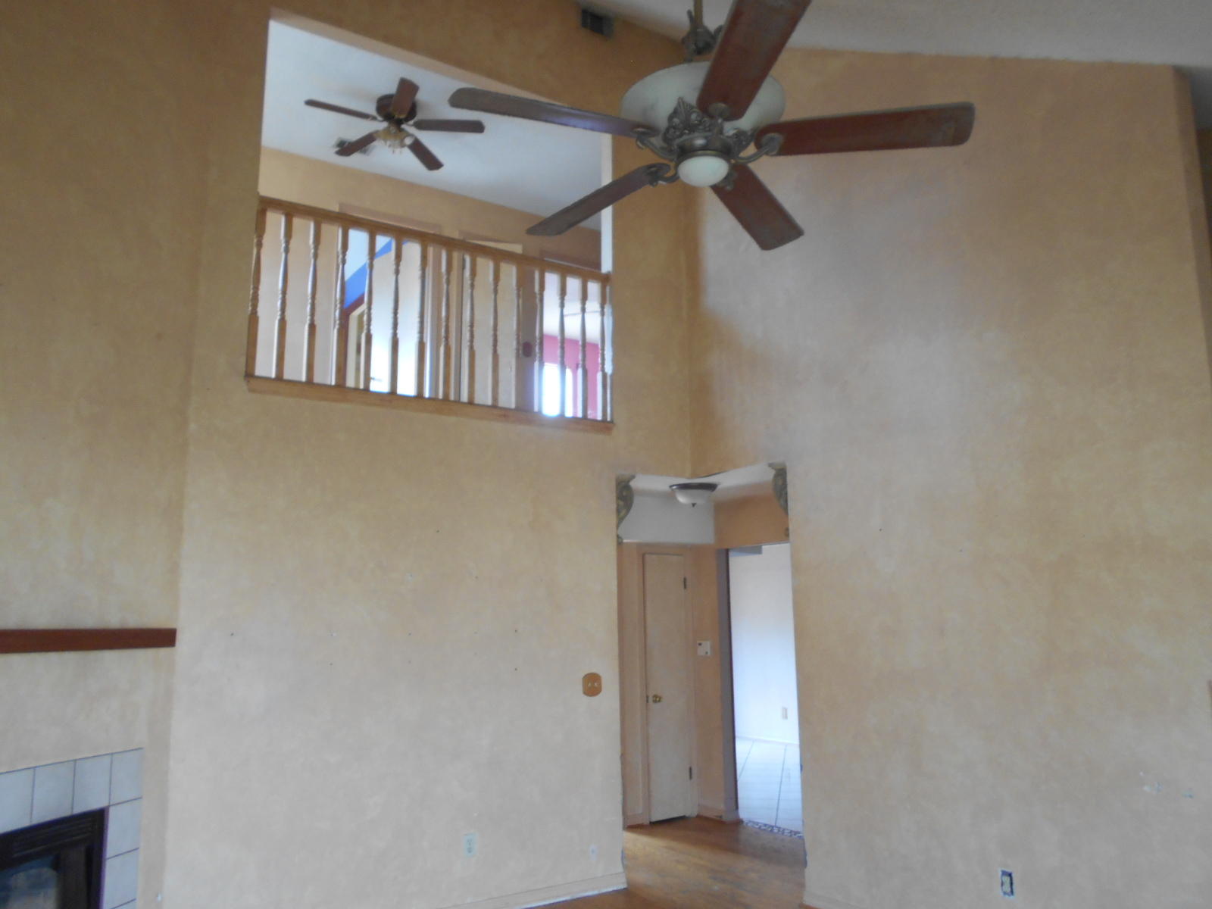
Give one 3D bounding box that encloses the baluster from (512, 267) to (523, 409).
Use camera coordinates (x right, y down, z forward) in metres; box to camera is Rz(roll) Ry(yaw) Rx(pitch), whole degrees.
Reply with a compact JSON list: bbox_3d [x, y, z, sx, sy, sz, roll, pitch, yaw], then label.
[{"bbox_3d":[-0.532,-0.712,5.512,0.040,0.926,0.040,6,-11,-32],"label":"baluster"}]

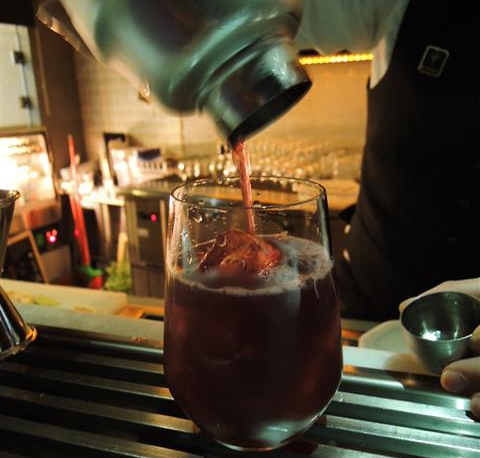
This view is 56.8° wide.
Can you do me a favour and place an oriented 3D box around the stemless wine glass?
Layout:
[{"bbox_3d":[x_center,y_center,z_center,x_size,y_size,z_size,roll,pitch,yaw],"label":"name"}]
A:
[{"bbox_3d":[0.006,0.042,0.210,0.086,0.122,0.086,-2,17,0],"label":"stemless wine glass"}]

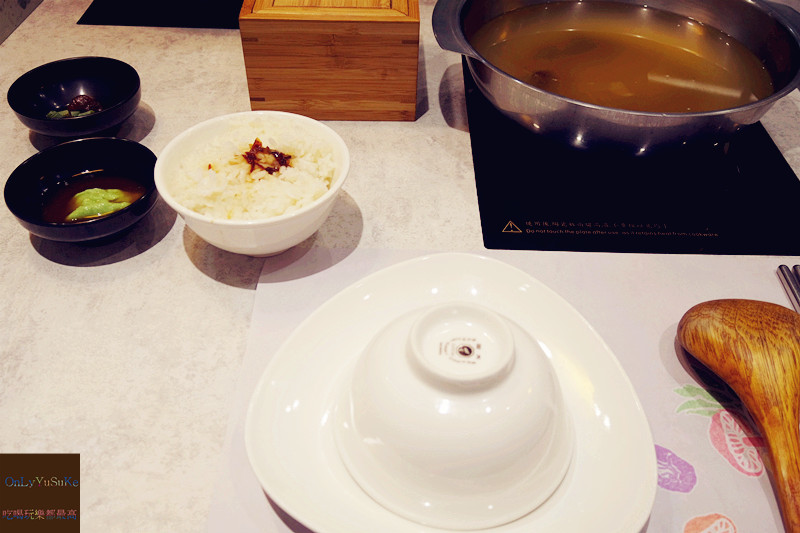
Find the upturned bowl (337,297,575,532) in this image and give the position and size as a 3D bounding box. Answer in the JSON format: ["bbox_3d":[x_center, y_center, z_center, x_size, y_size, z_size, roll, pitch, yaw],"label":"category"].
[{"bbox_3d":[0.029,0.052,0.289,0.127,0.056,0.127,2,46,-2],"label":"upturned bowl"}]

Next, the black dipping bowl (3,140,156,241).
[{"bbox_3d":[-0.217,-0.048,0.424,0.100,0.035,0.100,2,46,-2],"label":"black dipping bowl"}]

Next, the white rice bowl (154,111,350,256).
[{"bbox_3d":[-0.098,-0.048,0.415,0.125,0.059,0.125,2,46,-2],"label":"white rice bowl"}]

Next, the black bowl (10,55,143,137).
[{"bbox_3d":[-0.266,-0.135,0.505,0.100,0.035,0.100,2,46,-2],"label":"black bowl"}]

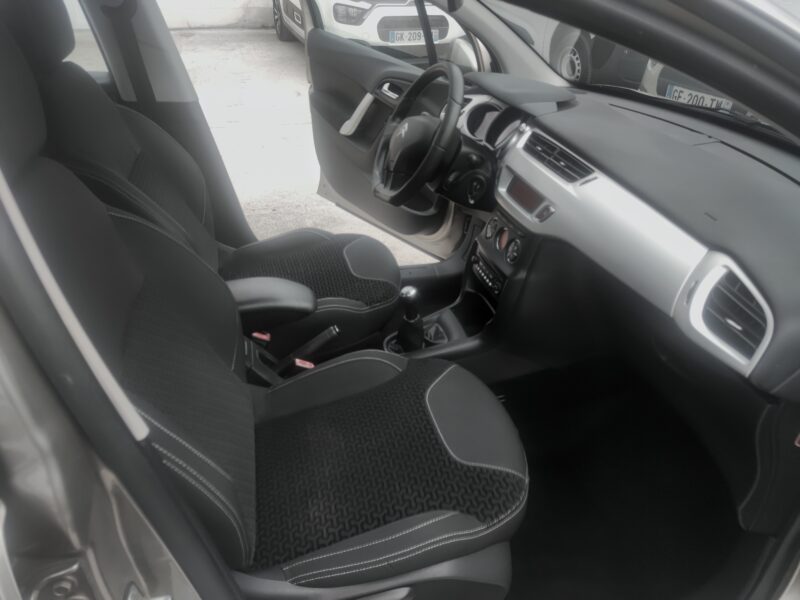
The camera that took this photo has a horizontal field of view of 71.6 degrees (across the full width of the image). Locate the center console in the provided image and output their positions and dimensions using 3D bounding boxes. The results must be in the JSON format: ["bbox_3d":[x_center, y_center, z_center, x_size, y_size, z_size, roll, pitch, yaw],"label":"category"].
[{"bbox_3d":[0.123,-0.047,1.227,0.380,0.340,0.250,-9,34,-13],"label":"center console"}]

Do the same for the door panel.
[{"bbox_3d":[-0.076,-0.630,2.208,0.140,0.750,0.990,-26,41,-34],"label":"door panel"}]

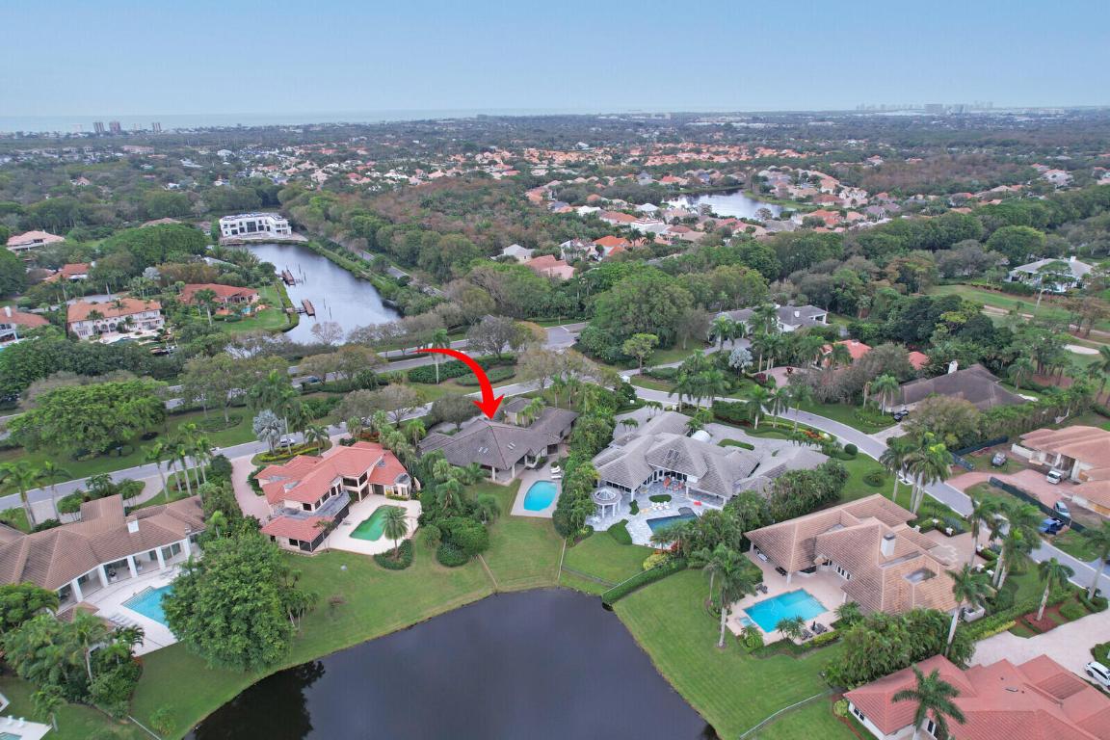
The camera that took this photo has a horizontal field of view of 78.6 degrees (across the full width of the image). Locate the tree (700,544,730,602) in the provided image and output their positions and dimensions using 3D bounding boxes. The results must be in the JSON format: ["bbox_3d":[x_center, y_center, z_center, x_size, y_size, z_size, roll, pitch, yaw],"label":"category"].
[{"bbox_3d":[23.810,31.155,101.973,4.500,9.100,4.500,0,21,0],"label":"tree"}]

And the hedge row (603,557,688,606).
[{"bbox_3d":[15.540,35.370,113.990,16.600,1.700,1.100,-13,24,-30],"label":"hedge row"}]

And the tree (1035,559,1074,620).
[{"bbox_3d":[75.380,33.580,103.590,5.380,11.530,5.380,-1,21,0],"label":"tree"}]

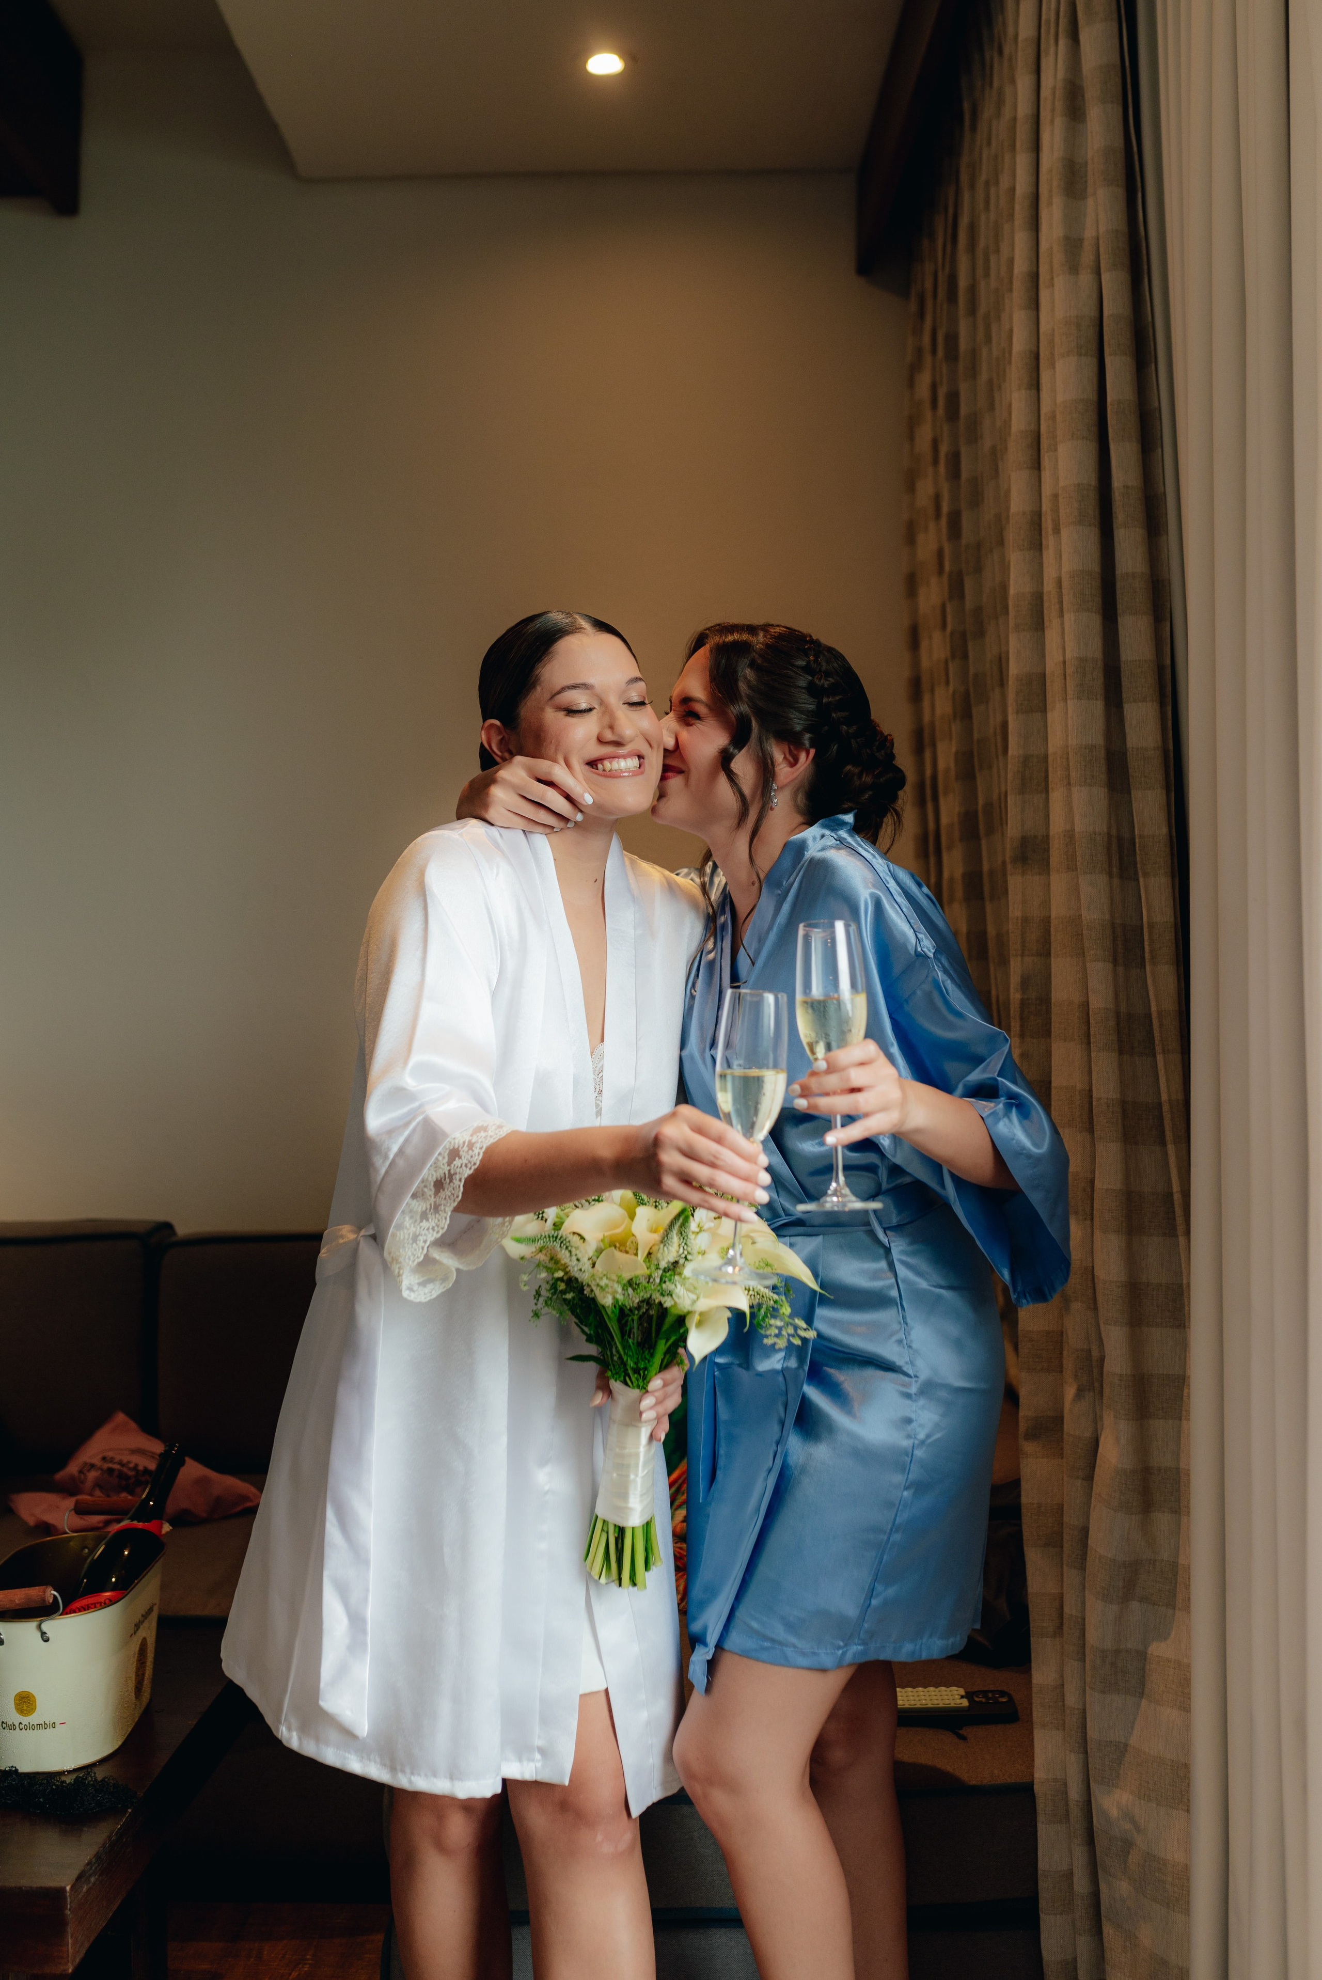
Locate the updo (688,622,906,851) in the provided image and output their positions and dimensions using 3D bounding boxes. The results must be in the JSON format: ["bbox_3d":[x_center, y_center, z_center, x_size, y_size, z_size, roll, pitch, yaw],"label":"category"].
[{"bbox_3d":[0.132,-0.247,1.870,0.210,0.220,0.180,-1,2,-19],"label":"updo"}]

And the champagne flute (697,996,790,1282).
[{"bbox_3d":[0.070,0.119,1.570,0.069,0.235,0.069,4,1,0],"label":"champagne flute"}]

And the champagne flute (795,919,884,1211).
[{"bbox_3d":[0.142,0.063,1.590,0.069,0.233,0.069,-3,-3,0],"label":"champagne flute"}]

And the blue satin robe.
[{"bbox_3d":[0.176,0.253,1.850,0.520,0.850,0.360,2,2,41],"label":"blue satin robe"}]

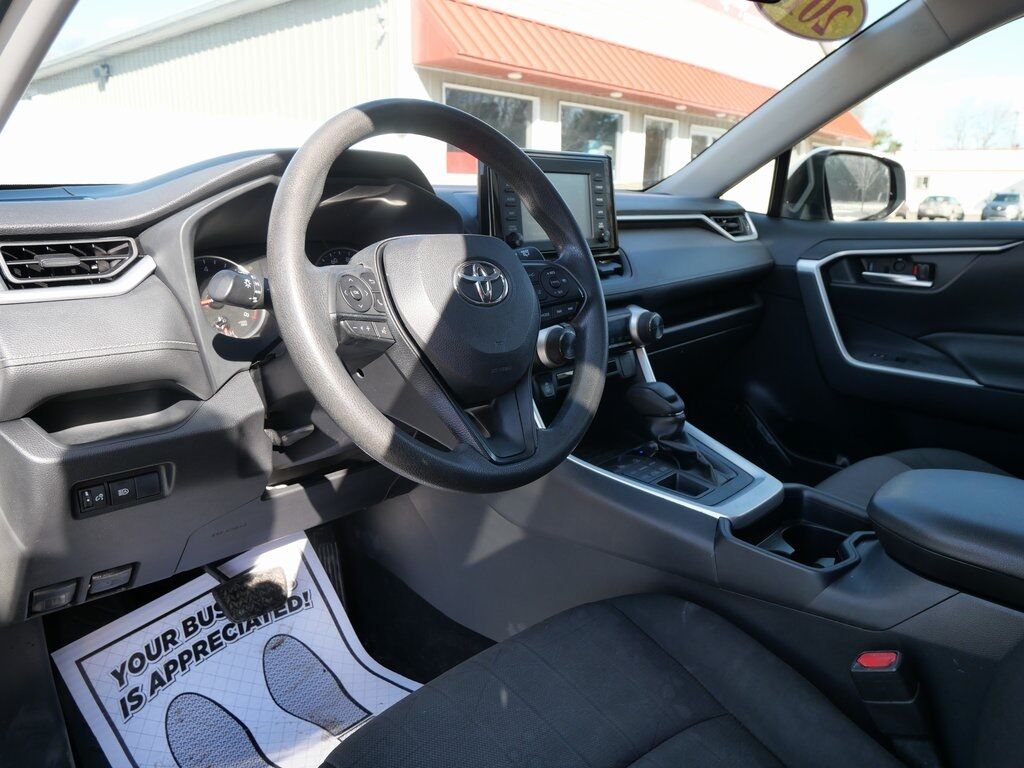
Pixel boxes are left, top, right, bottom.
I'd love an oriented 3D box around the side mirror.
[{"bbox_3d":[0.769,-0.460,1.659,0.235,0.175,0.145,-7,16,-24],"label":"side mirror"}]

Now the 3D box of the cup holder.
[{"bbox_3d":[0.359,0.220,0.876,0.100,0.080,0.140,13,20,43],"label":"cup holder"}]

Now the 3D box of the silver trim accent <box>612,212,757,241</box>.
[{"bbox_3d":[0.351,-0.299,1.369,0.050,0.064,0.515,13,20,43],"label":"silver trim accent"}]

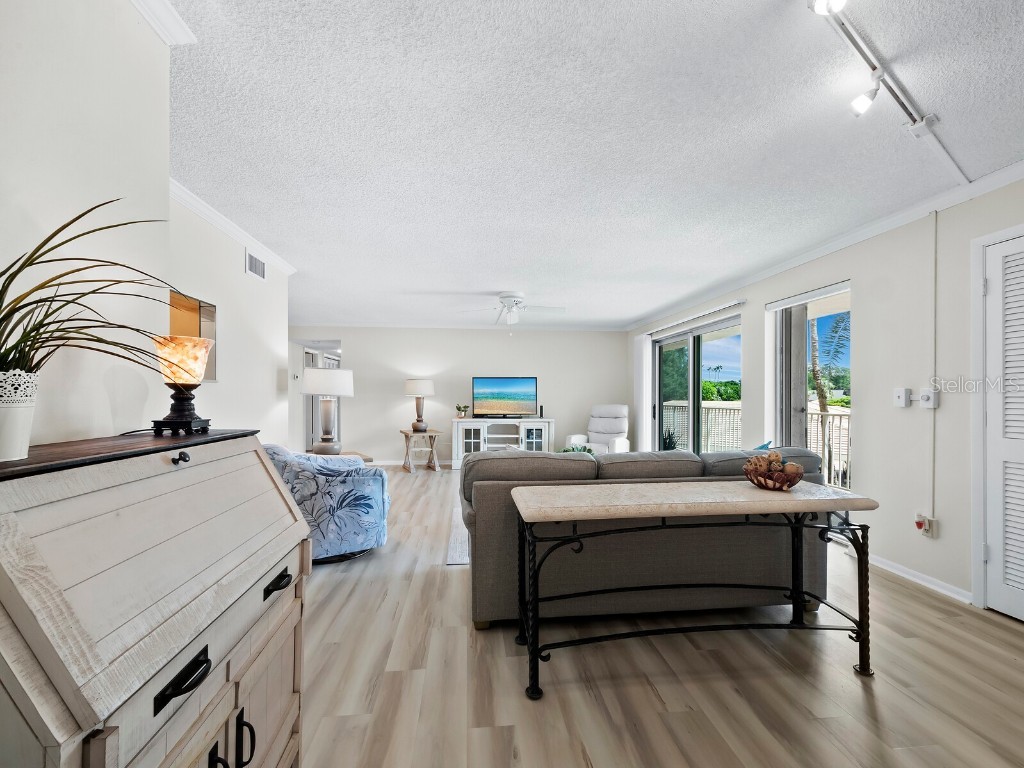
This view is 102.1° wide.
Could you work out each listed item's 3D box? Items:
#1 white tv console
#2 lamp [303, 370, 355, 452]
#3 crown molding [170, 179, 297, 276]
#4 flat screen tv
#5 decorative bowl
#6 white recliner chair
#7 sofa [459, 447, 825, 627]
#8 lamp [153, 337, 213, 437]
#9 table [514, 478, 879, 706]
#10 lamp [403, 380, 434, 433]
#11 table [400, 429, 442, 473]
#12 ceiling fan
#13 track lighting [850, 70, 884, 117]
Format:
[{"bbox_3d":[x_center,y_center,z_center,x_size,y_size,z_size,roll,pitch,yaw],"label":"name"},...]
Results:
[{"bbox_3d":[-0.146,0.962,6.731,1.629,0.777,0.410,1,-1,-6],"label":"white tv console"},{"bbox_3d":[-1.880,0.278,4.240,0.500,0.870,0.500,0,-1,-6],"label":"lamp"},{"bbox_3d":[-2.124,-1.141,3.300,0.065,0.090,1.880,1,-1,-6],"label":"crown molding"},{"bbox_3d":[-0.110,0.230,6.740,1.069,0.672,0.180,1,-1,-6],"label":"flat screen tv"},{"bbox_3d":[1.247,0.457,1.996,0.250,0.092,0.250,1,-1,0],"label":"decorative bowl"},{"bbox_3d":[1.380,0.866,6.480,0.840,1.060,0.900,-1,-2,34],"label":"white recliner chair"},{"bbox_3d":[0.728,0.837,2.710,2.100,0.890,1.000,0,-1,-6],"label":"sofa"},{"bbox_3d":[-0.985,0.001,1.232,0.150,0.290,0.150,1,-1,-6],"label":"lamp"},{"bbox_3d":[0.800,0.883,1.926,1.560,0.750,0.420,0,-1,-6],"label":"table"},{"bbox_3d":[-1.517,0.354,6.820,0.490,0.865,0.490,0,-1,-6],"label":"lamp"},{"bbox_3d":[-1.487,1.101,6.820,0.600,0.610,0.620,1,-1,-23],"label":"table"},{"bbox_3d":[-0.010,-0.891,4.930,1.300,0.400,1.300,0,-1,-7],"label":"ceiling fan"},{"bbox_3d":[1.351,-1.102,1.578,0.070,0.140,0.120,1,-1,-22],"label":"track lighting"}]

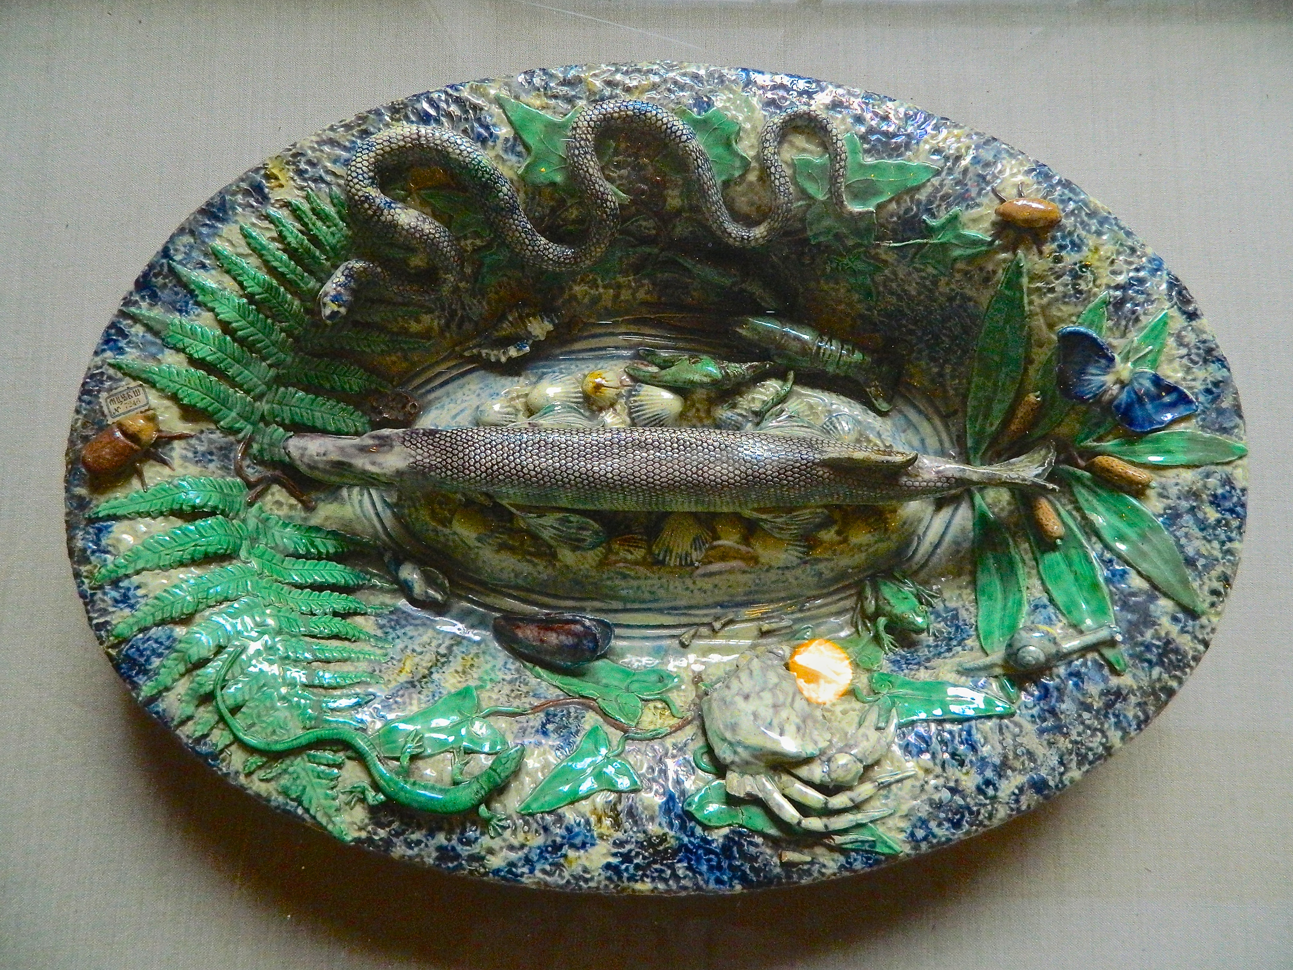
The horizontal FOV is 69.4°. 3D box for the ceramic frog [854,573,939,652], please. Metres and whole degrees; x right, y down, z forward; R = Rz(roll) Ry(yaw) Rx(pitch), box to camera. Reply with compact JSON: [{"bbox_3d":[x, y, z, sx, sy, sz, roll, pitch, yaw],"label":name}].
[{"bbox_3d":[0.114,0.058,0.423,0.034,0.022,0.035,-47,65,0],"label":"ceramic frog"}]

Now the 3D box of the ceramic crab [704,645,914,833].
[{"bbox_3d":[0.066,0.107,0.397,0.073,0.028,0.081,-28,70,-4],"label":"ceramic crab"}]

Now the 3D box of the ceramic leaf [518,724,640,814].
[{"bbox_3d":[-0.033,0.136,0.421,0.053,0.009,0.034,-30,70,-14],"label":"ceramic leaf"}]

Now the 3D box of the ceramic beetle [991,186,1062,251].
[{"bbox_3d":[0.173,-0.122,0.427,0.030,0.014,0.031,10,91,8],"label":"ceramic beetle"}]

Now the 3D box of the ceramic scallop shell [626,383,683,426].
[{"bbox_3d":[0.003,-0.041,0.484,0.031,0.013,0.030,-11,83,-2],"label":"ceramic scallop shell"}]

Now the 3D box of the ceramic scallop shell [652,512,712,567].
[{"bbox_3d":[0.020,0.030,0.512,0.033,0.014,0.031,0,83,0],"label":"ceramic scallop shell"}]

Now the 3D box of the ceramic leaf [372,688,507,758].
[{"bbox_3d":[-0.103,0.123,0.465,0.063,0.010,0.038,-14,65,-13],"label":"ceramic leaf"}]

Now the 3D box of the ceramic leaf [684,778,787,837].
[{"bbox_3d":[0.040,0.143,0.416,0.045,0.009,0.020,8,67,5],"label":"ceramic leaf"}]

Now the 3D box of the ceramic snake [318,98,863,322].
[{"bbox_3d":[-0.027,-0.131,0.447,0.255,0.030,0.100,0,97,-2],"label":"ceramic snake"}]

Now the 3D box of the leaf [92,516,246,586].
[{"bbox_3d":[-0.241,0.033,0.472,0.074,0.012,0.022,-22,87,-17],"label":"leaf"}]

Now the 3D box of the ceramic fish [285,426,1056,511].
[{"bbox_3d":[0.012,-0.009,0.492,0.406,0.042,0.044,1,83,0],"label":"ceramic fish"}]

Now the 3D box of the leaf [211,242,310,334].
[{"bbox_3d":[-0.204,-0.104,0.492,0.064,0.009,0.014,43,85,-11],"label":"leaf"}]

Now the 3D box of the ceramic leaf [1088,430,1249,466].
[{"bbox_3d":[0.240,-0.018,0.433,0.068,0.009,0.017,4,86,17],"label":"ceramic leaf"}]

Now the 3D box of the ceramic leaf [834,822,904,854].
[{"bbox_3d":[0.099,0.161,0.426,0.034,0.008,0.014,10,74,5],"label":"ceramic leaf"}]

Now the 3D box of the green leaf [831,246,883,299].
[{"bbox_3d":[0.110,-0.110,0.484,0.024,0.008,0.027,-25,96,9],"label":"green leaf"}]

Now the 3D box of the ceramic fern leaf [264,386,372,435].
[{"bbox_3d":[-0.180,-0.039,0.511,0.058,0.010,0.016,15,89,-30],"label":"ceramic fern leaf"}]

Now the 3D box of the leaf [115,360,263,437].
[{"bbox_3d":[-0.239,-0.045,0.481,0.078,0.012,0.022,28,79,-11],"label":"leaf"}]

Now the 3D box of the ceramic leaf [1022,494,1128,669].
[{"bbox_3d":[0.208,0.048,0.457,0.021,0.010,0.093,-22,72,6],"label":"ceramic leaf"}]

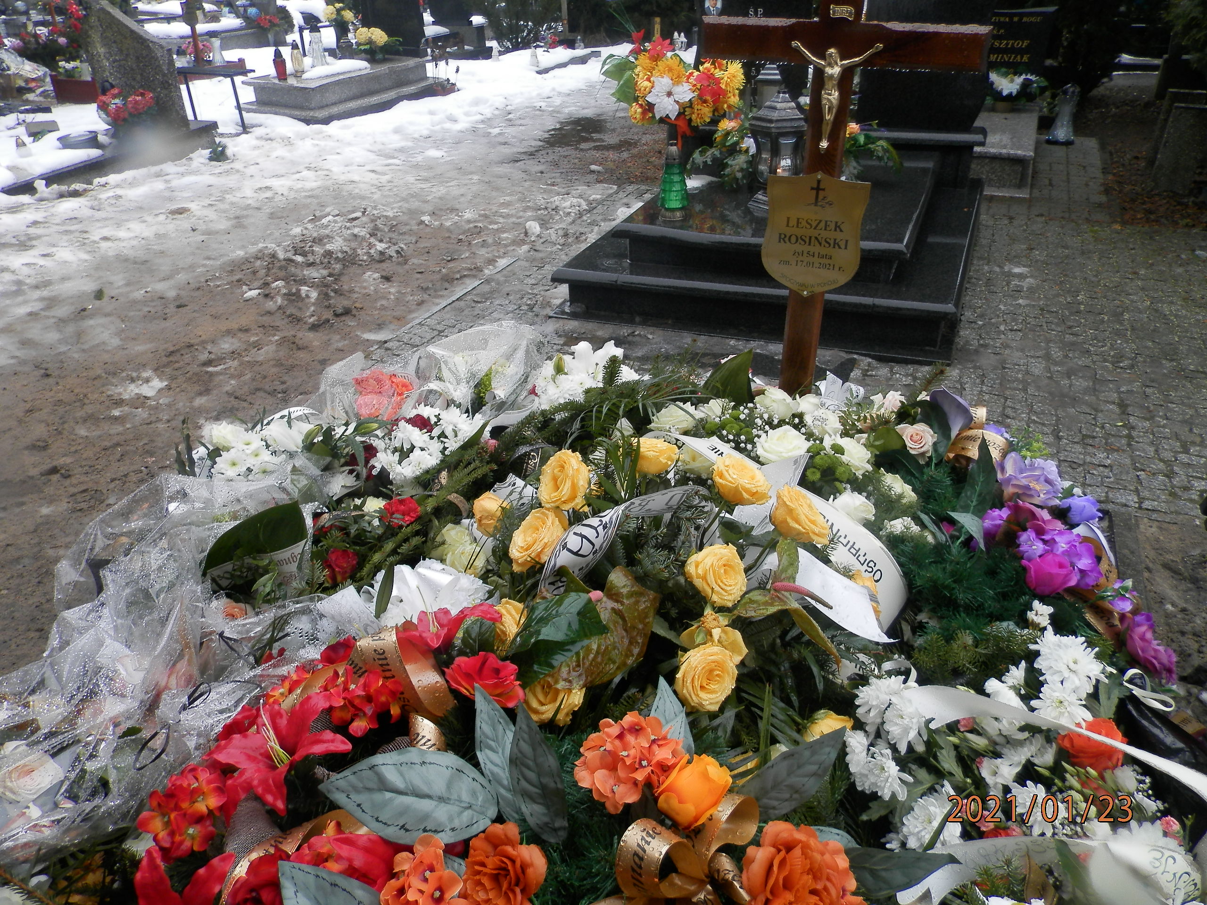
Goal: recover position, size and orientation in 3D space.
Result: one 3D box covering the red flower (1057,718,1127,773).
[{"bbox_3d":[0.543,0.326,0.970,0.076,0.058,0.072,23,64,30],"label":"red flower"}]

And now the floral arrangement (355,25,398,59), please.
[{"bbox_3d":[-2.211,-4.005,8.500,0.420,0.340,0.360,-10,32,-10],"label":"floral arrangement"}]

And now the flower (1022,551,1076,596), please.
[{"bbox_3d":[0.675,0.183,1.320,0.078,0.068,0.072,-7,30,0],"label":"flower"}]

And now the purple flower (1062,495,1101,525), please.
[{"bbox_3d":[0.747,0.090,1.360,0.054,0.042,0.050,4,32,11],"label":"purple flower"}]

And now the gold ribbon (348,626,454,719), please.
[{"bbox_3d":[-0.233,0.253,1.000,0.110,0.078,0.078,-10,32,-11],"label":"gold ribbon"}]

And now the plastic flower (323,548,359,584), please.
[{"bbox_3d":[-0.461,0.199,1.530,0.062,0.060,0.060,-5,53,-4],"label":"plastic flower"}]

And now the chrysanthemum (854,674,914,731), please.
[{"bbox_3d":[0.323,0.287,1.000,0.070,0.052,0.070,-1,55,26],"label":"chrysanthemum"}]

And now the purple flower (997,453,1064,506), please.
[{"bbox_3d":[0.694,0.044,1.420,0.106,0.068,0.095,20,81,21],"label":"purple flower"}]

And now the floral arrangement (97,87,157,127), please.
[{"bbox_3d":[-3.773,-2.728,6.900,0.460,0.290,0.320,10,34,21],"label":"floral arrangement"}]

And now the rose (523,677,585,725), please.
[{"bbox_3d":[-0.065,0.323,1.140,0.080,0.062,0.078,4,54,10],"label":"rose"}]

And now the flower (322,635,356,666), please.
[{"bbox_3d":[-0.316,0.239,1.050,0.047,0.041,0.045,-3,31,0],"label":"flower"}]

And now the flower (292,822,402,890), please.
[{"bbox_3d":[-0.270,0.428,0.920,0.120,0.070,0.100,-19,35,-23],"label":"flower"}]

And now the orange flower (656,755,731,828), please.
[{"bbox_3d":[0.096,0.363,0.930,0.074,0.066,0.068,13,29,0],"label":"orange flower"}]

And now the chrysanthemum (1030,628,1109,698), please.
[{"bbox_3d":[0.556,0.251,1.040,0.090,0.055,0.088,-8,58,13],"label":"chrysanthemum"}]

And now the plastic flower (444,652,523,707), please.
[{"bbox_3d":[-0.150,0.285,1.090,0.094,0.060,0.085,-20,51,-25],"label":"plastic flower"}]

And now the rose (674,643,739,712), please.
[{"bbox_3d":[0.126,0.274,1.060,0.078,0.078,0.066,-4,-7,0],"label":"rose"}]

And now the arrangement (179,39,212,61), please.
[{"bbox_3d":[-5.047,-4.983,10.800,0.430,0.270,0.320,10,34,21],"label":"arrangement"}]

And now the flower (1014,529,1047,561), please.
[{"bbox_3d":[0.666,0.143,1.360,0.049,0.040,0.045,14,36,27],"label":"flower"}]

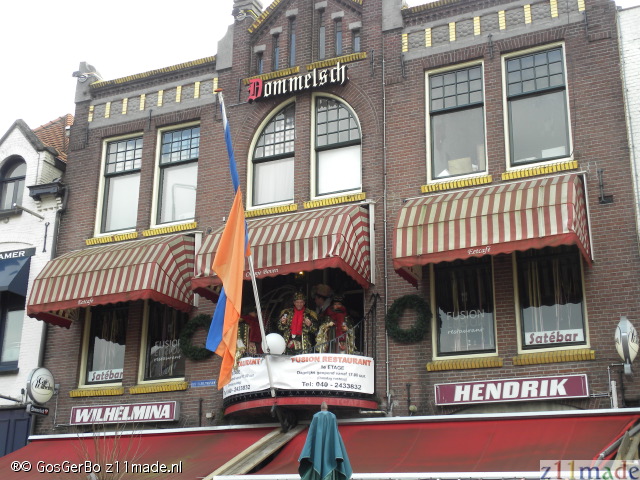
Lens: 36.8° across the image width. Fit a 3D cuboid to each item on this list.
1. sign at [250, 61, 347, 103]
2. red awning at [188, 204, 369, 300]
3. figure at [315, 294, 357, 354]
[{"bbox_3d":[-0.415,-2.968,18.060,2.100,0.520,0.160,-8,-21,23],"label":"sign"},{"bbox_3d":[-0.657,0.089,16.495,2.800,1.570,1.250,-8,-21,23],"label":"red awning"},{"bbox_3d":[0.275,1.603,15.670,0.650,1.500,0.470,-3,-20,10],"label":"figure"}]

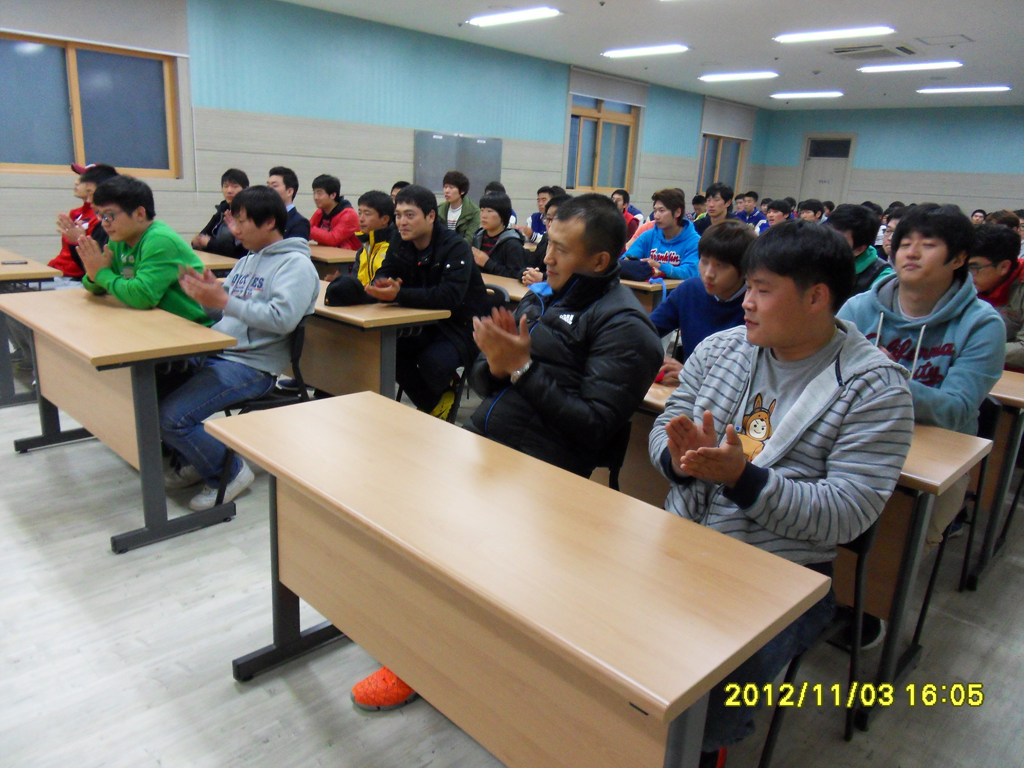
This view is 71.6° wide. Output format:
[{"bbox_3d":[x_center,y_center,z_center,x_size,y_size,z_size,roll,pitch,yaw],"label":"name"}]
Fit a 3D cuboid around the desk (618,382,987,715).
[{"bbox_3d":[0.615,0.390,2.259,1.307,0.720,0.480,18,22,41],"label":"desk"}]

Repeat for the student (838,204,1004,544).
[{"bbox_3d":[1.186,0.117,2.324,0.530,1.360,0.740,18,21,42],"label":"student"}]

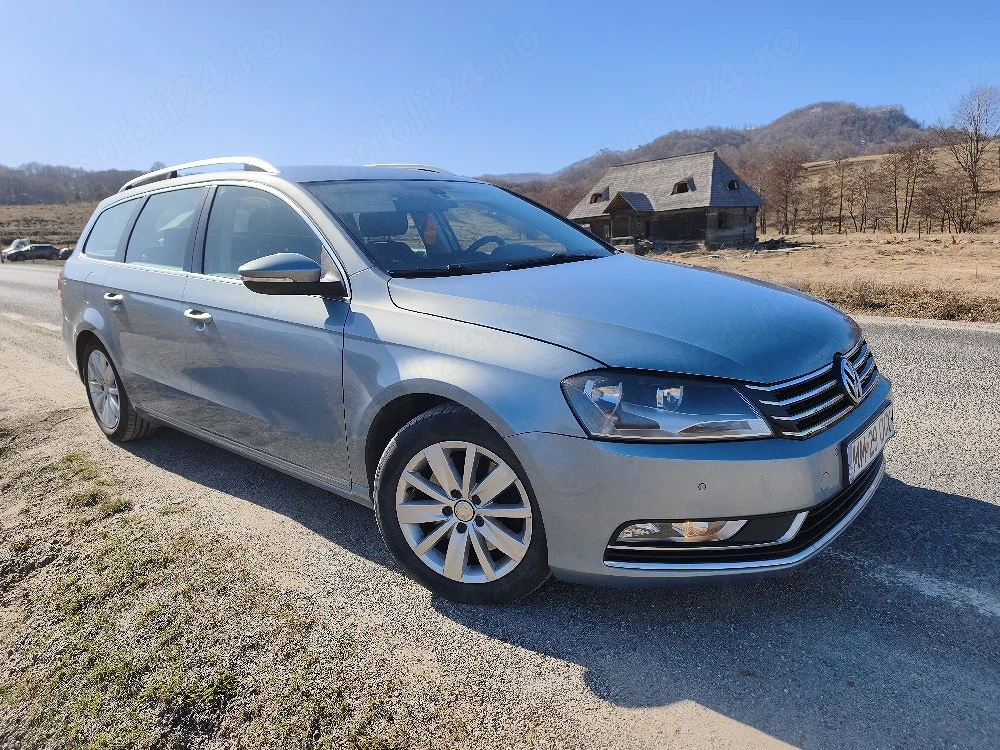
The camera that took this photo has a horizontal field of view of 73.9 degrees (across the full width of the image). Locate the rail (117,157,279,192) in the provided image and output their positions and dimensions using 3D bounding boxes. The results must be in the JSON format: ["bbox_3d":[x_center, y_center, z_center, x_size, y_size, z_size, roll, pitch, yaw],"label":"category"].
[{"bbox_3d":[-1.592,-1.004,3.354,1.720,0.110,0.070,10,17,39],"label":"rail"}]

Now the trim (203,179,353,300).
[{"bbox_3d":[-0.857,-0.534,2.498,1.090,0.455,0.180,9,17,40],"label":"trim"}]

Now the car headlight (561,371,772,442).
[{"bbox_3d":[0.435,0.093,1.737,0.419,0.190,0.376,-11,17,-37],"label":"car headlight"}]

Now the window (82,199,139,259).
[{"bbox_3d":[-2.101,-0.775,3.548,0.660,0.315,0.150,9,17,40],"label":"window"}]

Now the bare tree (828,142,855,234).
[{"bbox_3d":[29.298,-16.000,57.000,2.200,7.900,2.200,5,15,27],"label":"bare tree"}]

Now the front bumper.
[{"bbox_3d":[0.867,0.235,2.283,0.760,0.460,1.800,10,17,39],"label":"front bumper"}]

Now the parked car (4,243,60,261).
[{"bbox_3d":[-44.235,-11.644,63.000,4.300,1.470,1.750,-15,18,-43],"label":"parked car"}]

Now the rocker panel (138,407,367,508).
[{"bbox_3d":[-1.167,0.300,2.897,1.860,0.115,0.100,10,17,39],"label":"rocker panel"}]

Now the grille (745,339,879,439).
[{"bbox_3d":[1.015,0.014,2.066,0.200,0.190,0.940,9,17,40],"label":"grille"}]

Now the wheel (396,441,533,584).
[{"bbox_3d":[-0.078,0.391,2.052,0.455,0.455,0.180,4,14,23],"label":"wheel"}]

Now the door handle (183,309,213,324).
[{"bbox_3d":[-1.276,-0.245,2.788,0.220,0.050,0.060,9,17,40],"label":"door handle"}]

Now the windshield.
[{"bbox_3d":[-0.081,-0.659,2.869,0.880,0.140,1.470,40,34,26],"label":"windshield"}]

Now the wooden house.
[{"bbox_3d":[10.925,-11.766,45.729,6.600,5.800,12.000,-12,15,-37],"label":"wooden house"}]

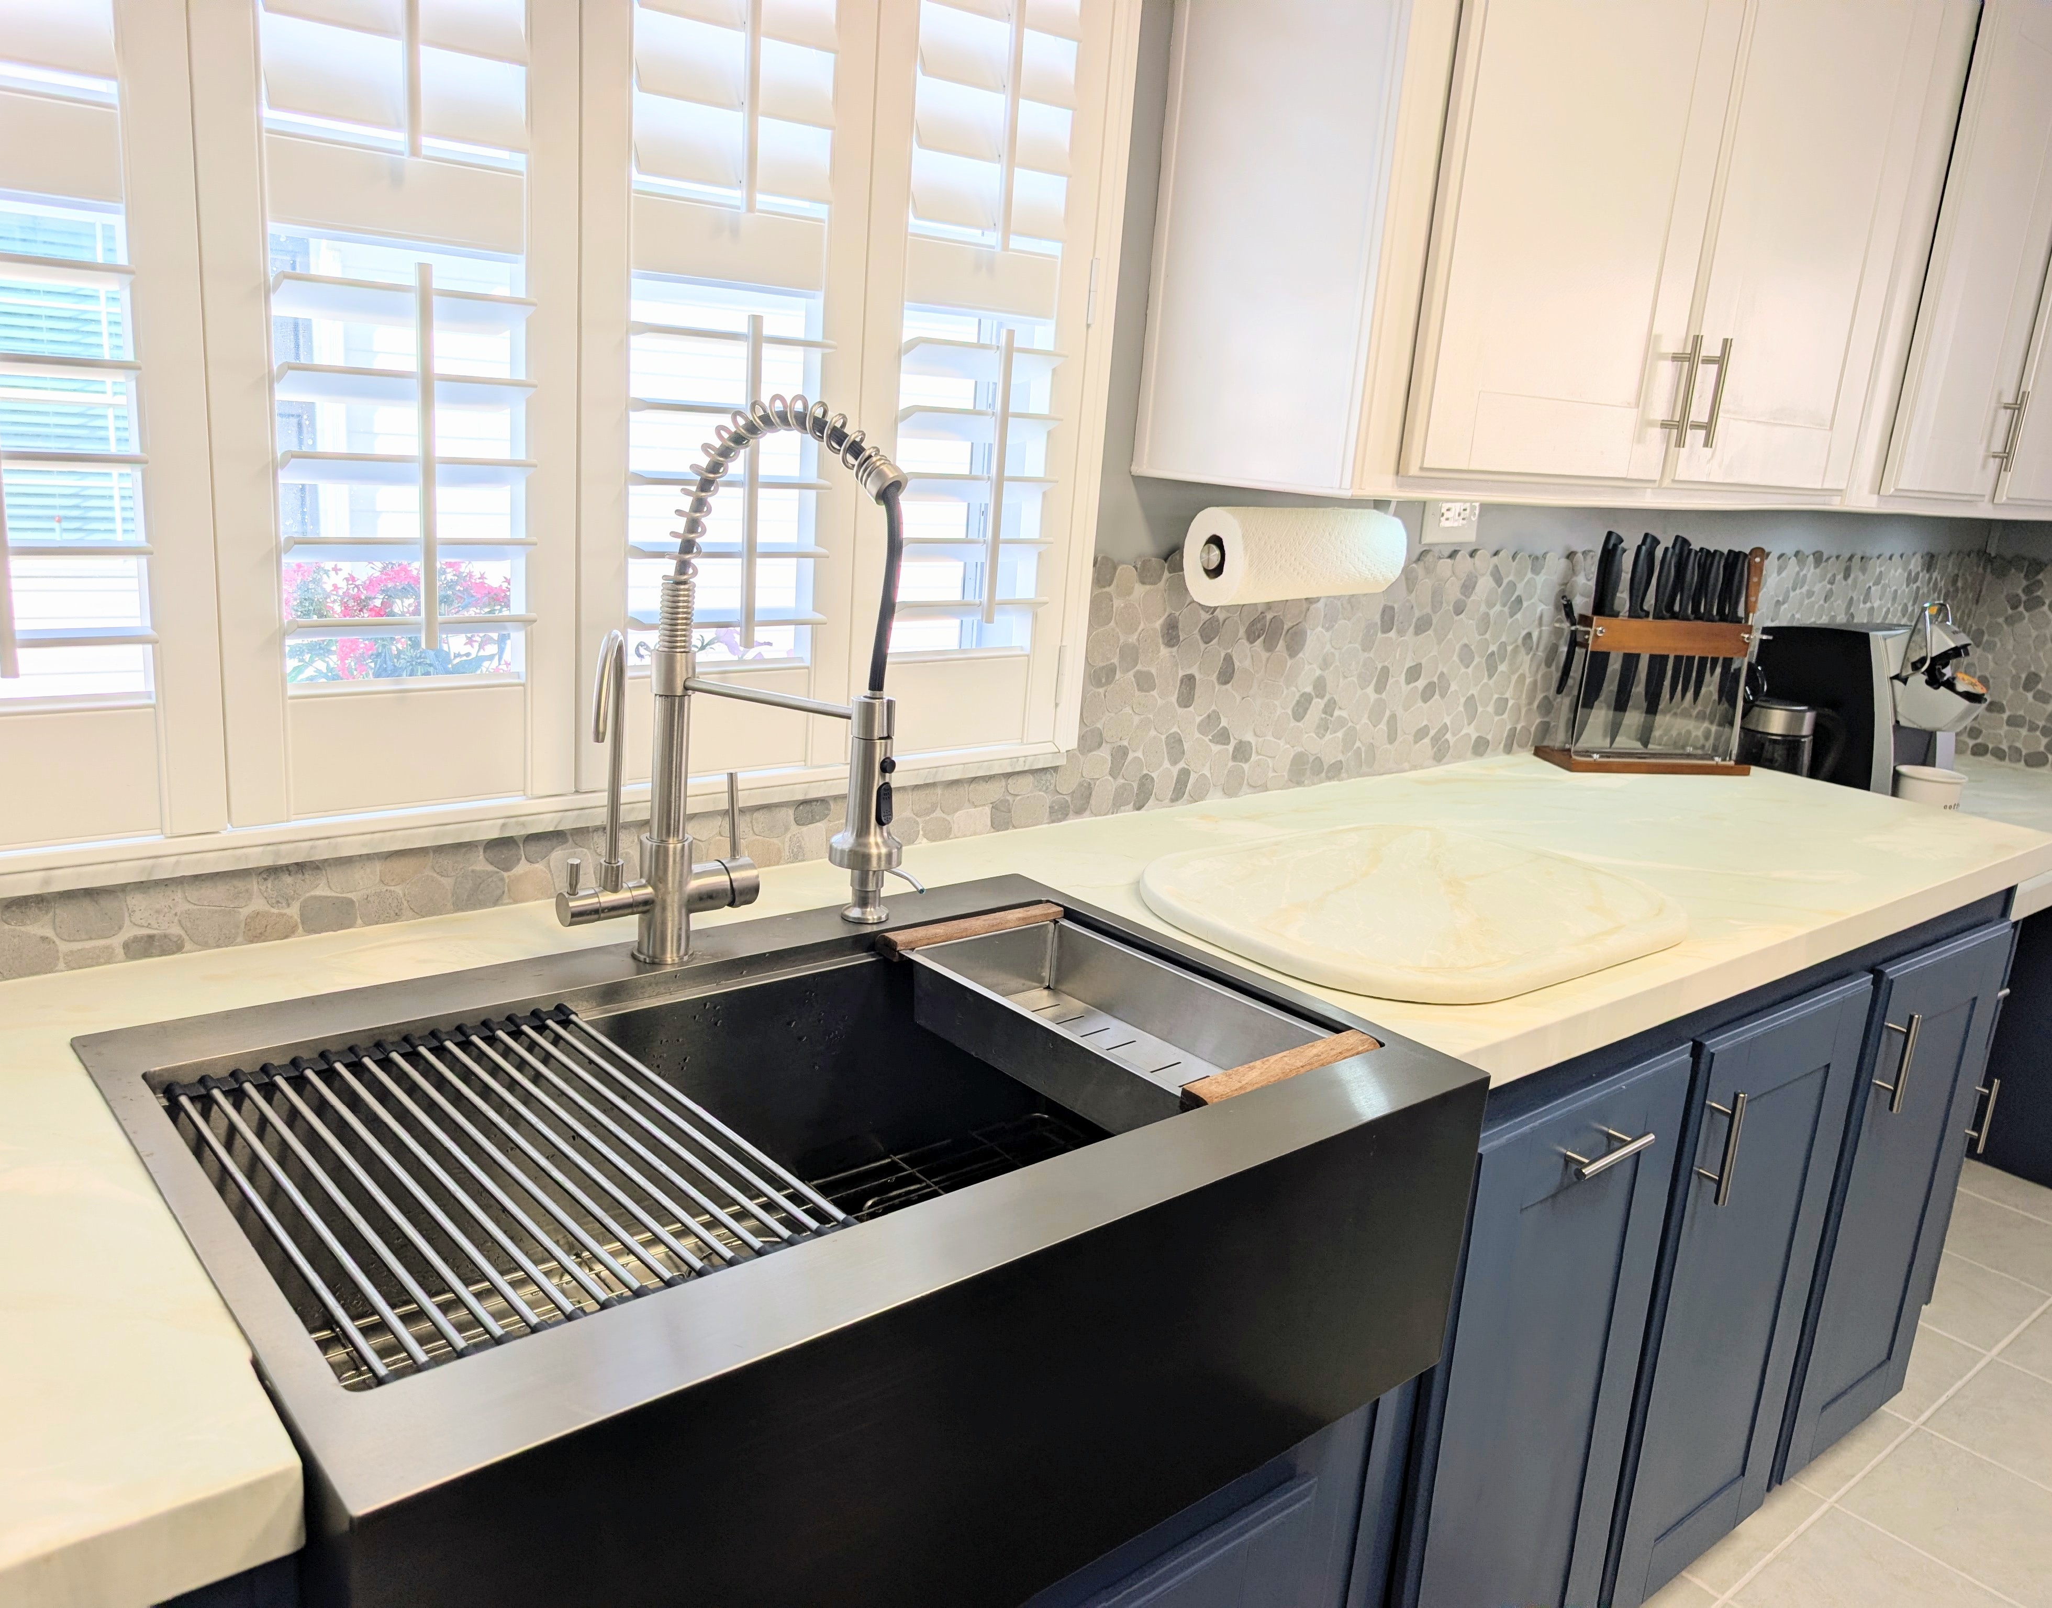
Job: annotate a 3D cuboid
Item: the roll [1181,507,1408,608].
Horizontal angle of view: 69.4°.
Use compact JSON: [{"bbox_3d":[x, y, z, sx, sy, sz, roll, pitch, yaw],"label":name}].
[{"bbox_3d":[0.323,-0.297,1.764,0.268,0.110,0.110,-8,19,-36],"label":"roll"}]

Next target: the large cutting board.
[{"bbox_3d":[0.391,0.095,1.516,0.530,0.025,0.425,-8,18,-39],"label":"large cutting board"}]

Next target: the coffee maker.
[{"bbox_3d":[1.438,-0.129,2.539,0.250,0.355,0.330,-8,18,-39],"label":"coffee maker"}]

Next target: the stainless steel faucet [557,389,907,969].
[{"bbox_3d":[-0.213,-0.079,1.134,0.261,0.458,0.189,13,17,31],"label":"stainless steel faucet"}]

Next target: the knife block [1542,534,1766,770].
[{"bbox_3d":[0.974,-0.231,2.281,0.307,0.353,0.120,1,15,-12],"label":"knife block"}]

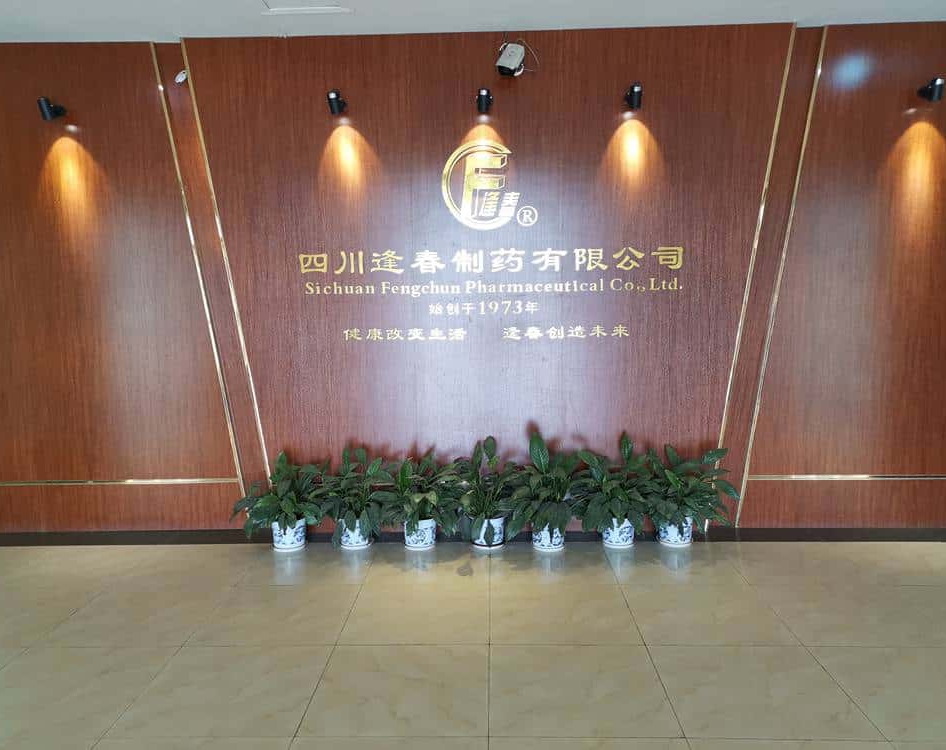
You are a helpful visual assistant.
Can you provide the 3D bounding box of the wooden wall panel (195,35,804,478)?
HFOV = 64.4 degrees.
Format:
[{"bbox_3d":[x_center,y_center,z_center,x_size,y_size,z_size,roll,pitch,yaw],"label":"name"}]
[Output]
[{"bbox_3d":[0.079,-0.453,4.020,3.180,2.680,0.070,-1,6,2],"label":"wooden wall panel"}]

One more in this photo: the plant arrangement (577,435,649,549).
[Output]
[{"bbox_3d":[0.728,0.632,3.926,0.390,0.665,0.380,-1,6,2],"label":"plant arrangement"}]

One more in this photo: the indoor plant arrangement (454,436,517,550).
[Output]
[{"bbox_3d":[0.069,0.644,3.956,0.360,0.653,0.360,-1,6,2],"label":"indoor plant arrangement"}]

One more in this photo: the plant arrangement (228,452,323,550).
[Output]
[{"bbox_3d":[-1.036,0.691,3.973,0.520,0.587,0.400,-1,6,2],"label":"plant arrangement"}]

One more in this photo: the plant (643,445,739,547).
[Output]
[{"bbox_3d":[1.133,0.661,3.908,0.510,0.600,0.400,-1,6,2],"label":"plant"}]

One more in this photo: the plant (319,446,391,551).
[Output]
[{"bbox_3d":[-0.610,0.676,3.979,0.400,0.605,0.360,-1,6,2],"label":"plant"}]

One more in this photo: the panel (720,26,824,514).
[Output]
[{"bbox_3d":[1.557,-0.470,4.027,0.555,2.660,0.060,-1,6,2],"label":"panel"}]

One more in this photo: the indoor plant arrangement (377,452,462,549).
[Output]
[{"bbox_3d":[-0.281,0.626,3.954,0.470,0.460,0.380,-1,6,2],"label":"indoor plant arrangement"}]

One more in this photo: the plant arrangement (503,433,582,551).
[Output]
[{"bbox_3d":[0.368,0.634,3.937,0.420,0.670,0.380,-1,6,2],"label":"plant arrangement"}]

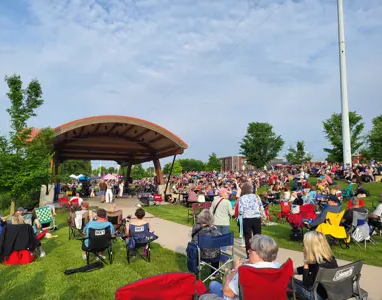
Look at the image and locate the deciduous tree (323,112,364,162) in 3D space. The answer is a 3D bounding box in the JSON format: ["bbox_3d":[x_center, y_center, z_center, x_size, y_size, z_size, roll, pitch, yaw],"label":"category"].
[{"bbox_3d":[22.845,-1.498,45.000,5.800,7.800,5.800,-3,-6,27],"label":"deciduous tree"}]

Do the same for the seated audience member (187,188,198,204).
[{"bbox_3d":[0.091,2.894,18.300,0.580,1.250,0.750,3,-6,-23],"label":"seated audience member"}]

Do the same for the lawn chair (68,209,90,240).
[{"bbox_3d":[-3.542,2.372,9.500,0.720,0.900,0.620,0,-6,-5],"label":"lawn chair"}]

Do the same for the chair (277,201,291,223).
[{"bbox_3d":[3.560,2.334,11.400,0.620,0.860,0.580,2,-6,-20],"label":"chair"}]

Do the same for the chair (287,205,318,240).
[{"bbox_3d":[3.044,1.979,8.200,0.770,0.940,0.650,3,-6,-30],"label":"chair"}]

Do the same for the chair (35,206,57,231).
[{"bbox_3d":[-5.003,2.382,10.400,0.600,0.850,0.650,1,-5,-10],"label":"chair"}]

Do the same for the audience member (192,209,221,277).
[{"bbox_3d":[0.277,1.619,5.200,0.520,1.190,0.780,2,-6,-18],"label":"audience member"}]

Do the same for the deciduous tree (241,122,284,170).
[{"bbox_3d":[10.561,-0.524,45.000,6.200,7.300,6.200,0,-5,0],"label":"deciduous tree"}]

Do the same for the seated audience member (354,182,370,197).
[{"bbox_3d":[9.365,2.186,16.500,0.800,0.800,0.650,-3,-6,30],"label":"seated audience member"}]

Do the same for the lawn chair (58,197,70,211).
[{"bbox_3d":[-7.300,3.149,17.200,0.750,0.860,0.620,0,-6,0],"label":"lawn chair"}]

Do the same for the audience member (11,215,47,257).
[{"bbox_3d":[-3.872,2.054,7.050,0.570,1.100,0.850,1,-5,-8],"label":"audience member"}]

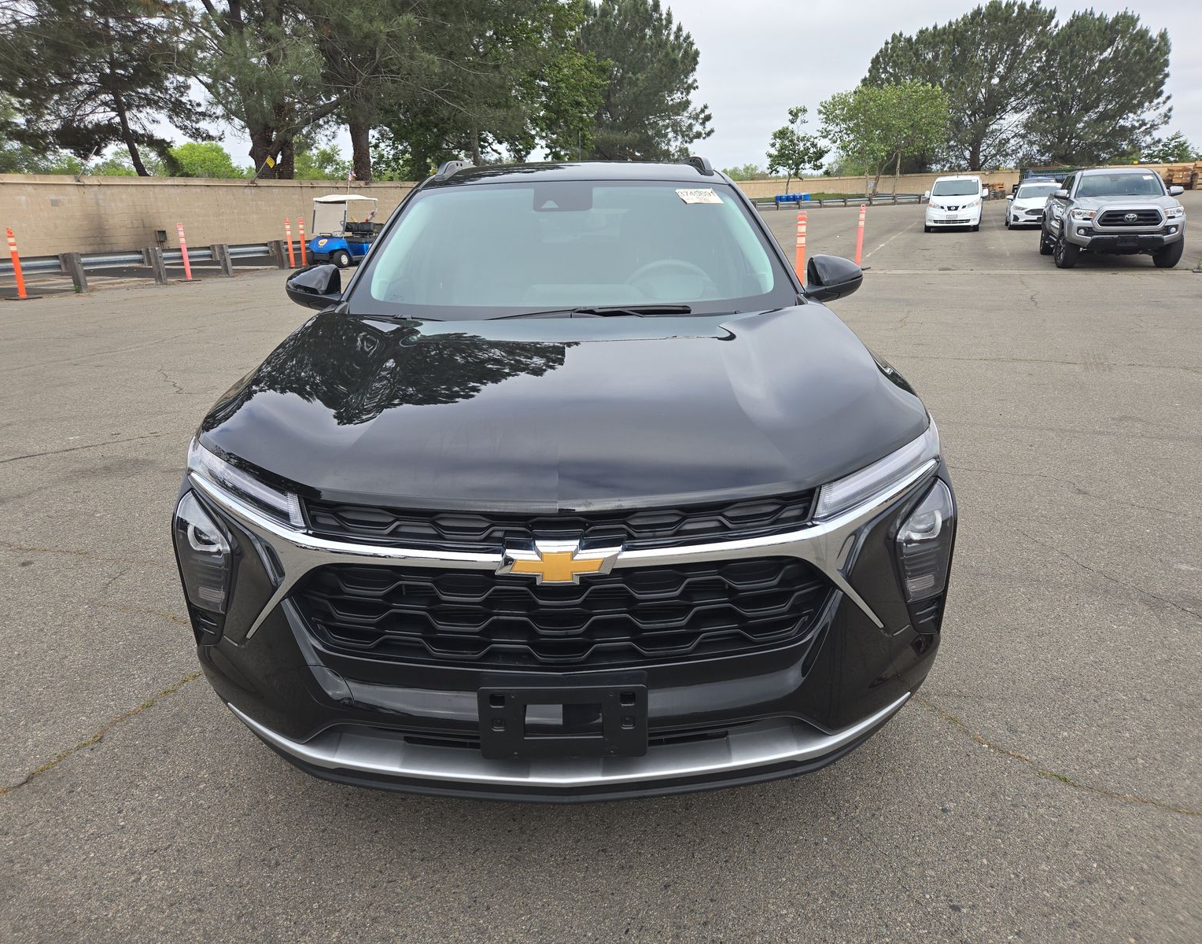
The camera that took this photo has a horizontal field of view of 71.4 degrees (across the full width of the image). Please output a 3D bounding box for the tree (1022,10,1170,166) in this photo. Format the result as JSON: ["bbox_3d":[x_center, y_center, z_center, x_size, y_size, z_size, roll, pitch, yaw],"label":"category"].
[{"bbox_3d":[40.197,-30.100,67.900,12.000,13.200,11.000,9,21,27],"label":"tree"}]

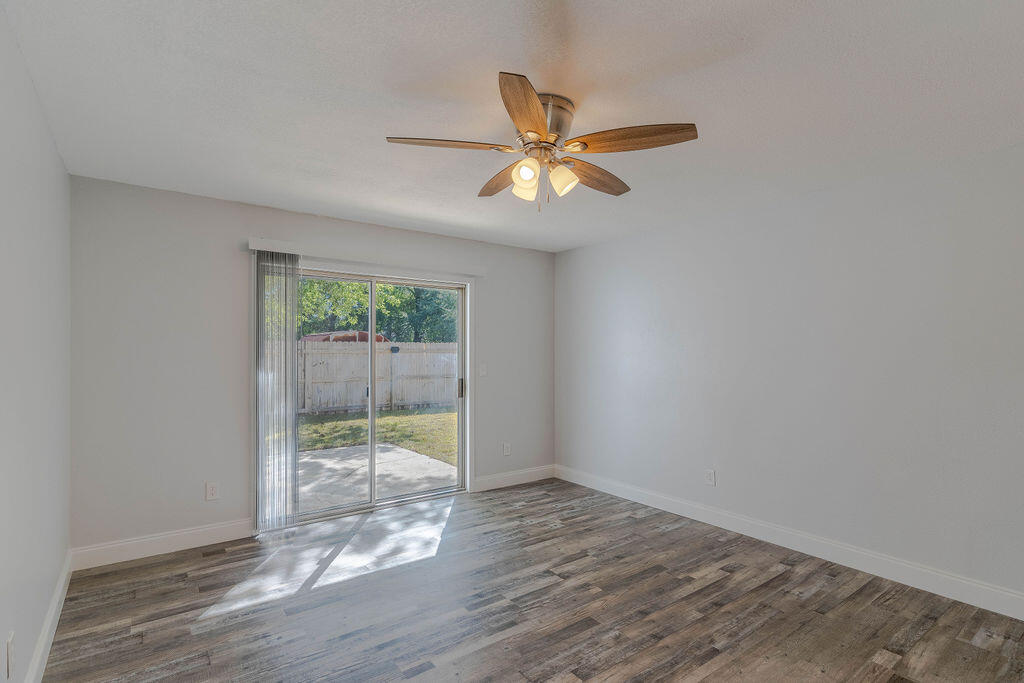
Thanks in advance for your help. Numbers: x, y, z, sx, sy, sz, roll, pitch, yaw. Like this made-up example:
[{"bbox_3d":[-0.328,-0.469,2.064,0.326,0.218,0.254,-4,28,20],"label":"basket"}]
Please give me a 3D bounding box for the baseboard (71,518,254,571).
[{"bbox_3d":[-2.336,1.369,3.302,1.002,0.137,0.018,1,-1,-36],"label":"baseboard"}]

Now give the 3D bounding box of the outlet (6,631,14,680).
[{"bbox_3d":[-1.642,1.029,1.583,0.008,0.120,0.075,1,-1,-37],"label":"outlet"}]

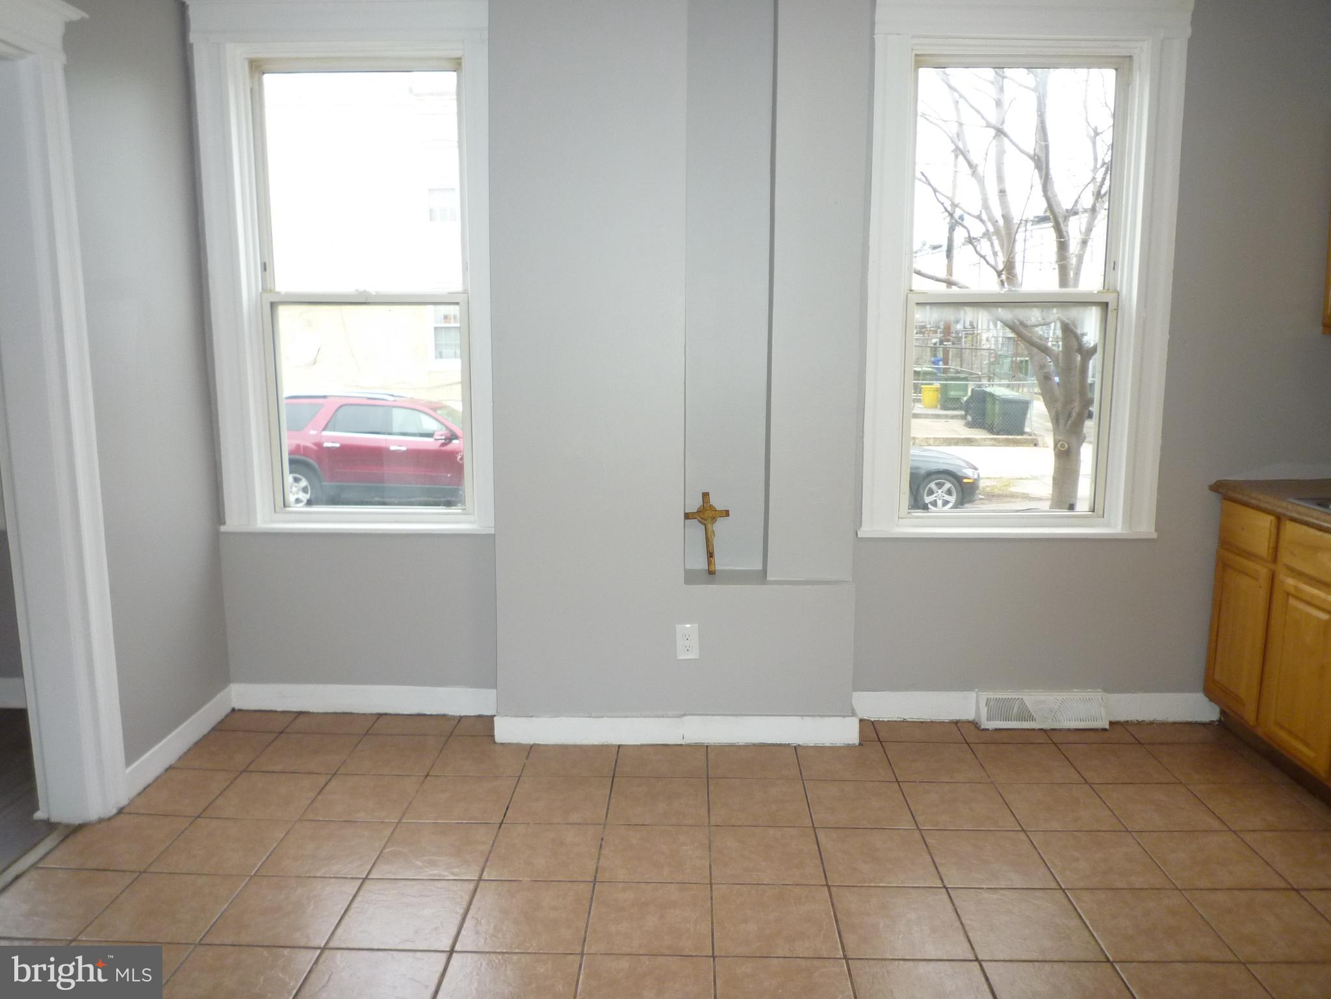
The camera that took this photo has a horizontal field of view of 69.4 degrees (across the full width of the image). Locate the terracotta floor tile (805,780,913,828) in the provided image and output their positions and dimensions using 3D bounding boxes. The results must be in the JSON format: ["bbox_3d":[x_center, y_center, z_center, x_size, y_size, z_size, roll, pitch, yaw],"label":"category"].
[{"bbox_3d":[0.591,0.936,2.945,0.302,0.010,0.299,0,10,2],"label":"terracotta floor tile"}]

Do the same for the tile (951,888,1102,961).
[{"bbox_3d":[0.879,1.043,2.361,0.301,0.010,0.301,0,9,2],"label":"tile"}]

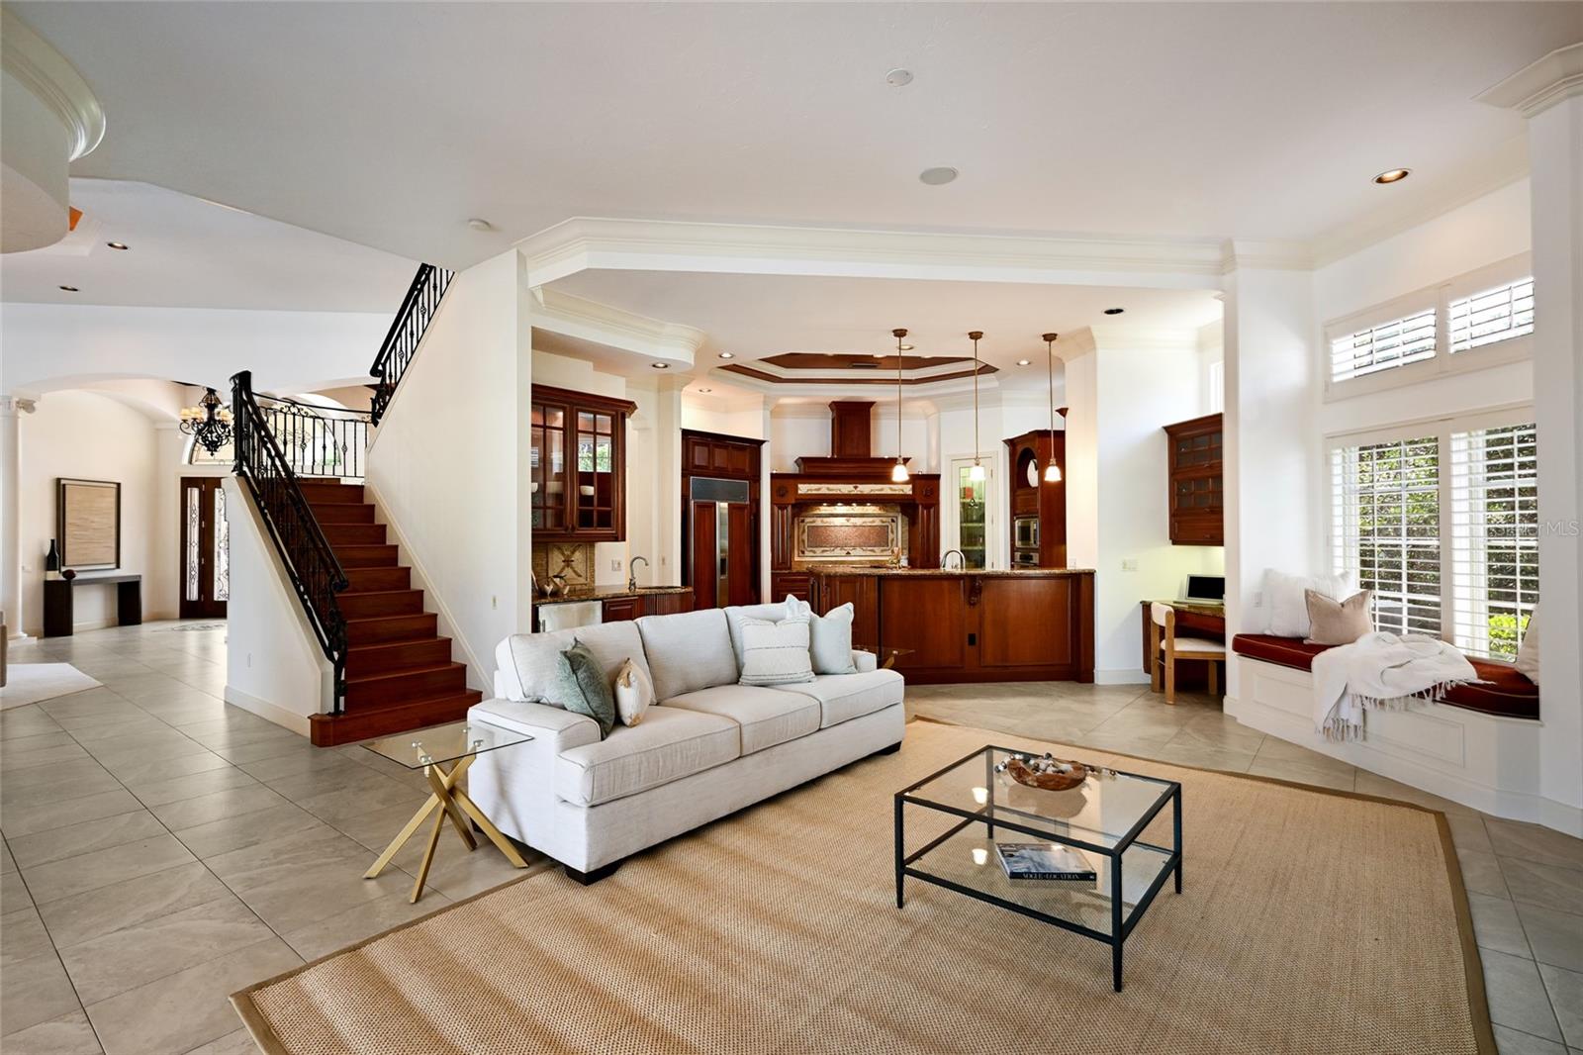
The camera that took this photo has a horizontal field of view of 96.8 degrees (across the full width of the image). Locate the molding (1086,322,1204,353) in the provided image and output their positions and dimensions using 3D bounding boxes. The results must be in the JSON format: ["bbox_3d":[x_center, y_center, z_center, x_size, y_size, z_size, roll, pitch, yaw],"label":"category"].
[{"bbox_3d":[3.364,-1.813,6.700,1.050,0.250,0.150,0,0,-7],"label":"molding"}]

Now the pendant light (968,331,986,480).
[{"bbox_3d":[1.794,-1.177,6.800,0.170,1.445,0.170,0,0,-5],"label":"pendant light"}]

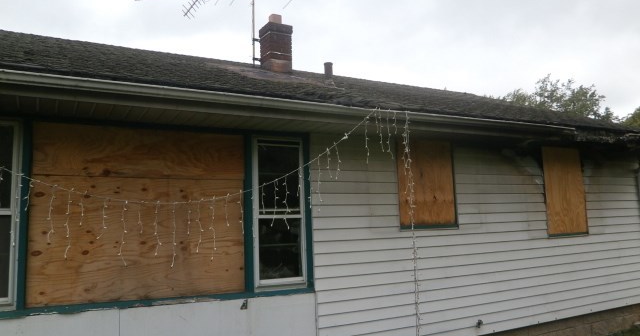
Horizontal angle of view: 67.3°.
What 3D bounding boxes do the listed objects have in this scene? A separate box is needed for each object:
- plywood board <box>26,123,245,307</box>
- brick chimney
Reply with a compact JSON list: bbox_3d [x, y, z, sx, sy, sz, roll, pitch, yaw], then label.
[{"bbox_3d":[-1.559,0.401,4.354,1.832,1.534,0.070,2,-7,-28],"label":"plywood board"},{"bbox_3d":[-0.746,-2.103,8.247,0.430,1.067,0.430,2,-7,-28],"label":"brick chimney"}]

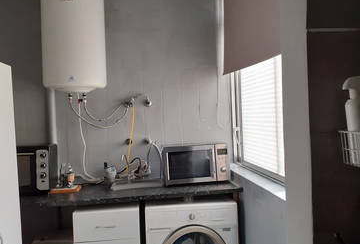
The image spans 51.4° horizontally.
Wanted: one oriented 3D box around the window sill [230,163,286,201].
[{"bbox_3d":[0.465,0.366,2.373,0.129,0.035,1.235,-3,2,-9],"label":"window sill"}]

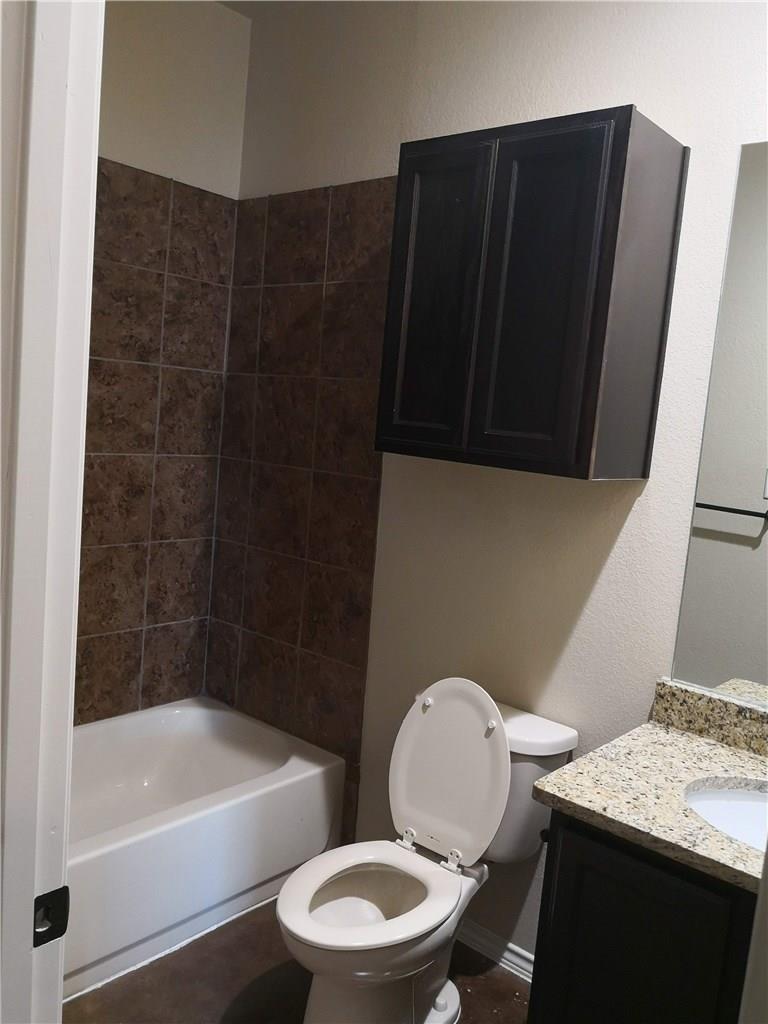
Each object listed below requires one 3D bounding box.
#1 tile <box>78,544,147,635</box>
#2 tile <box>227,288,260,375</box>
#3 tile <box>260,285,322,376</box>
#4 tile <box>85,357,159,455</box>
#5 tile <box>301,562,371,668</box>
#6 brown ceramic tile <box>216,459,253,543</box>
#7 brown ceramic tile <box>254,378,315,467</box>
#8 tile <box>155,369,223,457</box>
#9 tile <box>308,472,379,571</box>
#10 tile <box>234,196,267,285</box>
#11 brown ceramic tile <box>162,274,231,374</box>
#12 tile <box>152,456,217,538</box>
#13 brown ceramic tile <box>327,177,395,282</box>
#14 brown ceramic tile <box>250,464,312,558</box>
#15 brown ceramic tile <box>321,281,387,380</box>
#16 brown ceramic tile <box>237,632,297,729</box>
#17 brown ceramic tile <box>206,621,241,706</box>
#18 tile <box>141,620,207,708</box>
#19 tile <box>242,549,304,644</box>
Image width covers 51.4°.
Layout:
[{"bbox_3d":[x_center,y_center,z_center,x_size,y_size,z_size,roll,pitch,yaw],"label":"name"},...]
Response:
[{"bbox_3d":[-0.926,0.264,2.695,0.010,0.302,0.302,10,8,39],"label":"tile"},{"bbox_3d":[-0.498,-0.649,2.881,0.177,0.304,0.015,10,9,39],"label":"tile"},{"bbox_3d":[-0.313,-0.619,2.735,0.315,0.305,0.012,10,8,40],"label":"tile"},{"bbox_3d":[-0.879,-0.343,2.643,0.015,0.304,0.295,10,9,39],"label":"tile"},{"bbox_3d":[-0.156,0.336,2.628,0.302,0.302,0.010,10,8,39],"label":"tile"},{"bbox_3d":[-0.551,-0.041,2.953,0.177,0.304,0.015,10,9,39],"label":"brown ceramic tile"},{"bbox_3d":[-0.339,-0.311,2.764,0.303,0.304,0.015,10,9,39],"label":"brown ceramic tile"},{"bbox_3d":[-0.697,-0.356,2.882,0.012,0.305,0.277,10,8,40],"label":"tile"},{"bbox_3d":[-0.130,0.033,2.594,0.302,0.302,0.010,10,8,39],"label":"tile"},{"bbox_3d":[-0.472,-0.953,2.846,0.177,0.304,0.015,10,9,39],"label":"tile"},{"bbox_3d":[-0.671,-0.662,2.848,0.012,0.305,0.277,10,8,40],"label":"brown ceramic tile"},{"bbox_3d":[-0.723,-0.051,2.916,0.012,0.305,0.277,10,8,40],"label":"tile"},{"bbox_3d":[-0.051,-0.883,2.502,0.302,0.308,0.012,10,8,40],"label":"brown ceramic tile"},{"bbox_3d":[-0.365,-0.008,2.803,0.315,0.305,0.012,10,8,40],"label":"brown ceramic tile"},{"bbox_3d":[-0.080,-0.574,2.527,0.302,0.302,0.010,10,8,39],"label":"brown ceramic tile"},{"bbox_3d":[-0.416,0.598,2.854,0.302,0.302,0.010,10,8,39],"label":"brown ceramic tile"},{"bbox_3d":[-0.602,0.565,3.006,0.175,0.302,0.010,10,8,39],"label":"brown ceramic tile"},{"bbox_3d":[-0.776,0.563,2.983,0.012,0.310,0.277,10,8,40],"label":"tile"},{"bbox_3d":[-0.391,0.298,2.836,0.315,0.305,0.012,10,8,40],"label":"tile"}]

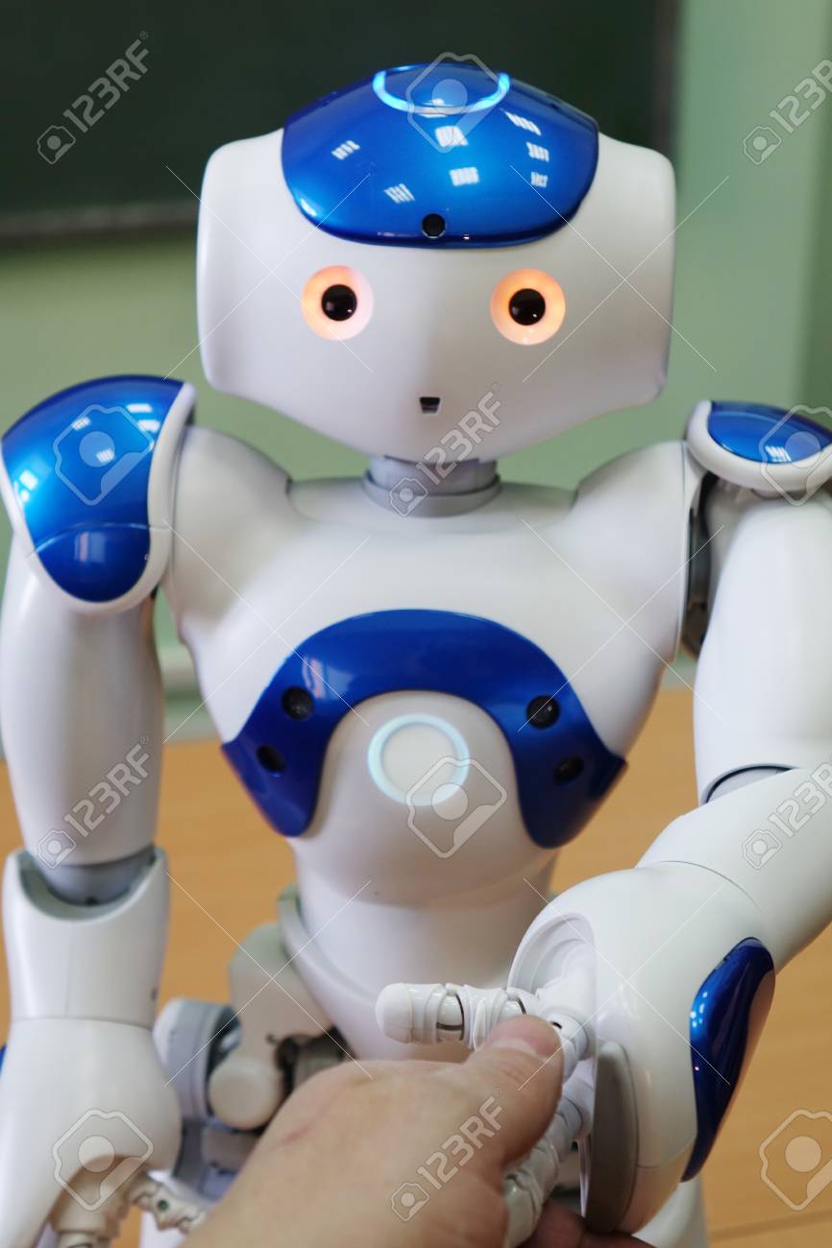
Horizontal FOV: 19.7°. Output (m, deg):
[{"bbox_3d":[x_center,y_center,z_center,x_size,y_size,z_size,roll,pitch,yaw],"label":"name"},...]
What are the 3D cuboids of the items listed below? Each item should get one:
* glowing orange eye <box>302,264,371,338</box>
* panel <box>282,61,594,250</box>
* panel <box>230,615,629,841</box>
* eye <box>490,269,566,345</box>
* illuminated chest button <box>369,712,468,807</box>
[{"bbox_3d":[-0.022,-0.089,0.665,0.020,0.021,0.007,3,9,11],"label":"glowing orange eye"},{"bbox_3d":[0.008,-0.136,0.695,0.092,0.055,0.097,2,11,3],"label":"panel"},{"bbox_3d":[0.002,0.028,0.720,0.124,0.081,0.047,3,24,2],"label":"panel"},{"bbox_3d":[0.031,-0.088,0.663,0.021,0.021,0.007,1,9,-6],"label":"eye"},{"bbox_3d":[0.001,0.040,0.703,0.030,0.030,0.006,3,20,2],"label":"illuminated chest button"}]

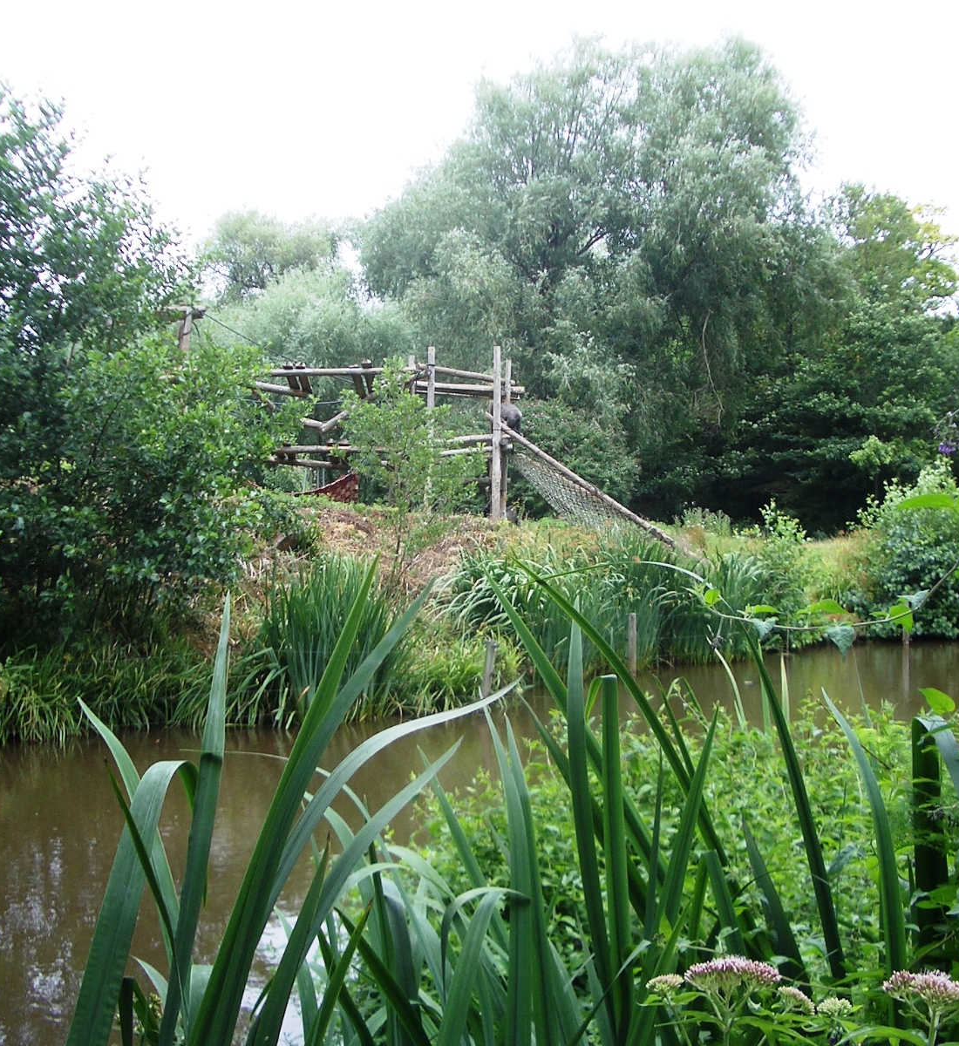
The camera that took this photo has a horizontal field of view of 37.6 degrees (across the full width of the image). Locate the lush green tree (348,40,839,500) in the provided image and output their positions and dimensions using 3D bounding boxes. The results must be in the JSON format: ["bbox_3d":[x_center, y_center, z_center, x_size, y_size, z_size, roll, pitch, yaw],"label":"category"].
[{"bbox_3d":[3.073,-6.561,37.000,12.300,12.400,11.000,0,1,0],"label":"lush green tree"}]

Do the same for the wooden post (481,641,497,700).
[{"bbox_3d":[0.085,1.277,12.200,0.080,0.560,0.080,6,1,0],"label":"wooden post"}]

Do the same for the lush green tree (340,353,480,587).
[{"bbox_3d":[-0.776,-0.595,16.200,1.650,2.600,1.500,0,1,0],"label":"lush green tree"}]

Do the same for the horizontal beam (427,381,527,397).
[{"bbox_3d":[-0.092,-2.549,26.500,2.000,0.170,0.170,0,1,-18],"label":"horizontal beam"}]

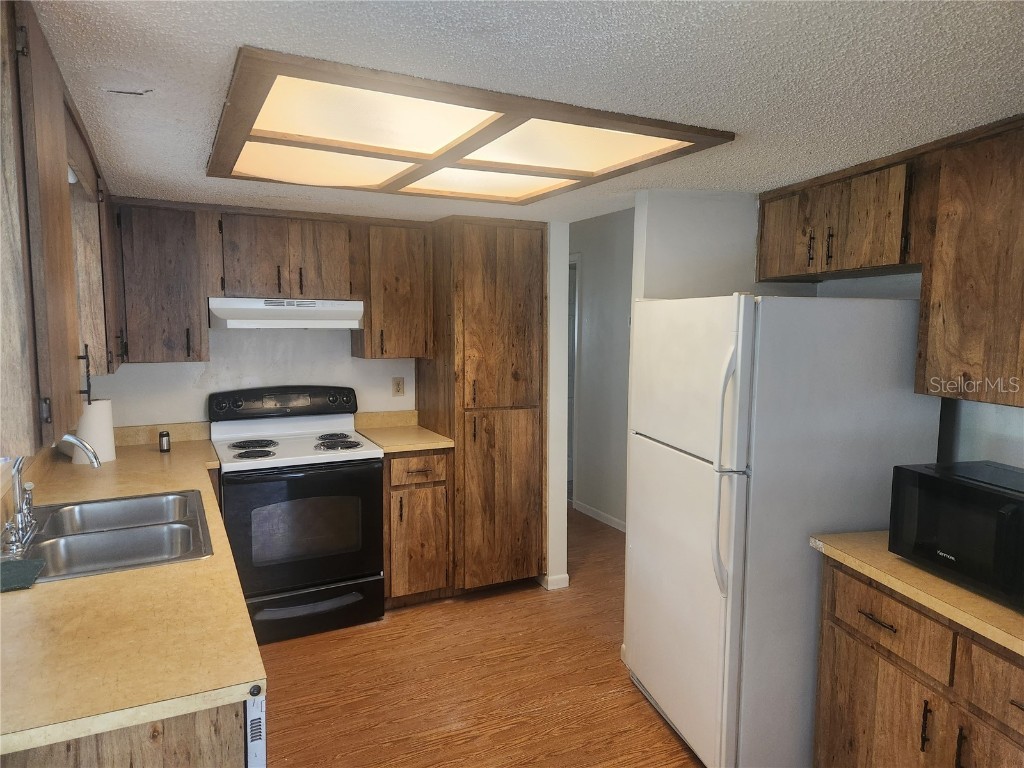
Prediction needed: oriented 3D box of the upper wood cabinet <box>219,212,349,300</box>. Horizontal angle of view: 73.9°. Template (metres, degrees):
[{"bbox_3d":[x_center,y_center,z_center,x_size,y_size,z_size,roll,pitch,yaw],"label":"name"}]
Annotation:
[{"bbox_3d":[-1.234,-0.680,3.735,0.690,0.435,0.325,-2,6,-27],"label":"upper wood cabinet"}]

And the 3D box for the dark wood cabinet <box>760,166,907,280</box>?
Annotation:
[{"bbox_3d":[1.346,-0.603,2.669,0.308,0.351,0.893,-1,6,-12],"label":"dark wood cabinet"}]

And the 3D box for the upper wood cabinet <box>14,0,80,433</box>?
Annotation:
[{"bbox_3d":[-1.024,-0.290,1.256,0.320,0.778,0.455,-2,6,-27],"label":"upper wood cabinet"}]

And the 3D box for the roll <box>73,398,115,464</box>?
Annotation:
[{"bbox_3d":[-1.948,0.217,3.176,0.155,0.285,0.160,-2,6,-27],"label":"roll"}]

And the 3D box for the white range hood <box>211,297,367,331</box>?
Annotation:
[{"bbox_3d":[-1.239,-0.381,3.696,0.760,0.153,0.444,-2,6,-27],"label":"white range hood"}]

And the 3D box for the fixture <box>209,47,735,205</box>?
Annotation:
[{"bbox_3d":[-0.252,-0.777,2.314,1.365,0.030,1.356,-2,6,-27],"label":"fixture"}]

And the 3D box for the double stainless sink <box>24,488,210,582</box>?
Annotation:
[{"bbox_3d":[-1.279,0.546,2.169,0.560,0.180,0.834,-2,6,-27],"label":"double stainless sink"}]

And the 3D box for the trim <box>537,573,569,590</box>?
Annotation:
[{"bbox_3d":[0.252,1.173,4.122,0.145,0.081,0.120,-2,6,-27],"label":"trim"}]

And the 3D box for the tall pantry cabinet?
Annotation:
[{"bbox_3d":[-0.196,0.110,4.166,0.597,2.110,0.635,-2,6,-27],"label":"tall pantry cabinet"}]

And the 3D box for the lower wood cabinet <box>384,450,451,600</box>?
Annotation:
[{"bbox_3d":[-0.650,0.763,4.000,0.409,0.864,0.635,-2,6,-27],"label":"lower wood cabinet"}]

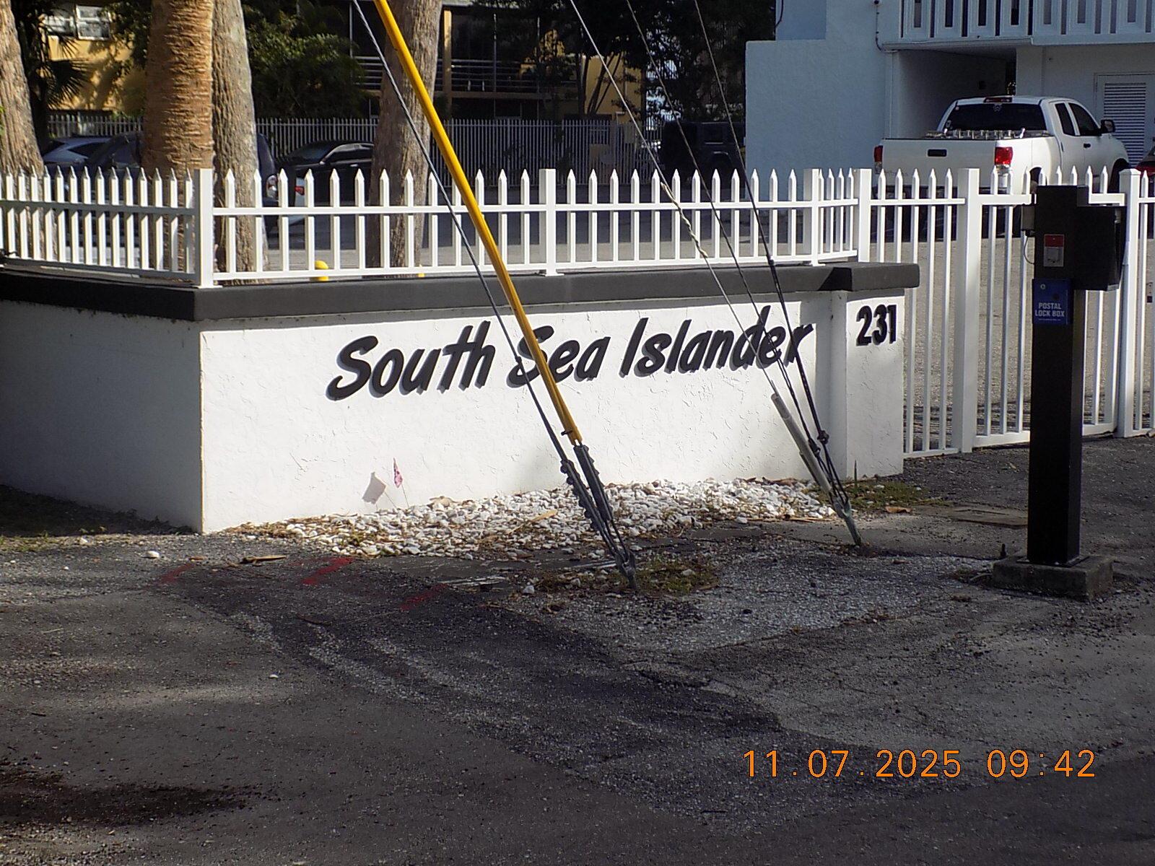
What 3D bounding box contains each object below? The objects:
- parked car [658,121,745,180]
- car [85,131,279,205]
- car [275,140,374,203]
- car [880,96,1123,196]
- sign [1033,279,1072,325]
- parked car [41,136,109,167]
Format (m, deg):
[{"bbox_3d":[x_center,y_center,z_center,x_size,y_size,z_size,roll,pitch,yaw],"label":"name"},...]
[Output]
[{"bbox_3d":[4.716,-7.718,60.576,4.650,1.830,1.880,-4,8,-30],"label":"parked car"},{"bbox_3d":[-7.969,-4.782,40.800,4.400,1.740,1.820,-4,8,-30],"label":"car"},{"bbox_3d":[-5.773,-5.686,47.353,4.800,1.460,1.860,-5,9,-38],"label":"car"},{"bbox_3d":[6.490,-4.005,32.270,2.030,1.930,5.810,5,9,32],"label":"car"},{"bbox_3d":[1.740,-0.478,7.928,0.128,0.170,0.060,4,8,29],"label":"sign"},{"bbox_3d":[-11.181,-6.338,52.590,4.600,1.630,1.850,-4,8,-32],"label":"parked car"}]

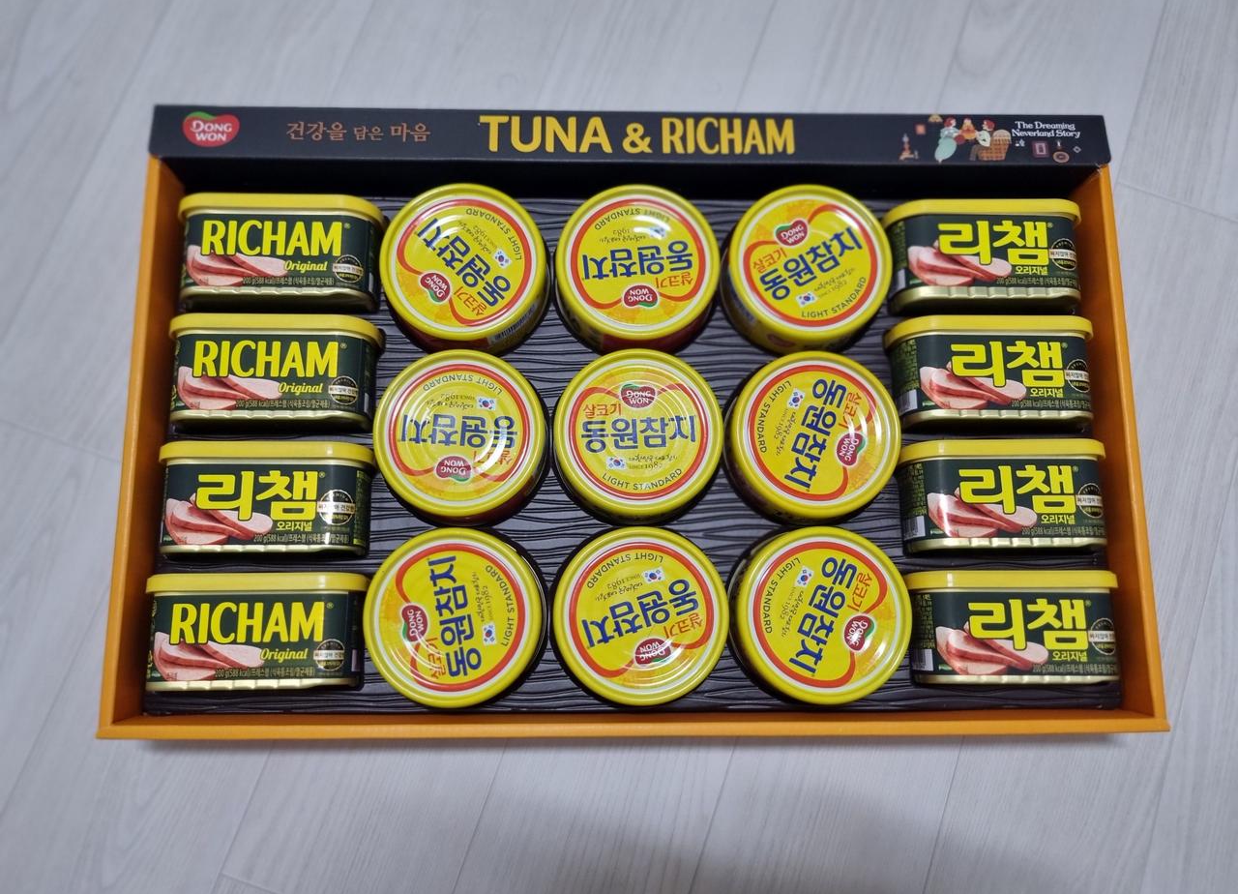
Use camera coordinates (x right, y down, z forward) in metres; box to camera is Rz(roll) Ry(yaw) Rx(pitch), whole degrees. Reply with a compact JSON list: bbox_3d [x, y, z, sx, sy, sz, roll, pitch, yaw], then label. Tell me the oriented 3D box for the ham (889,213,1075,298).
[{"bbox_3d":[0.198,-0.099,0.511,0.102,0.056,0.053,0,81,-1],"label":"ham"}]

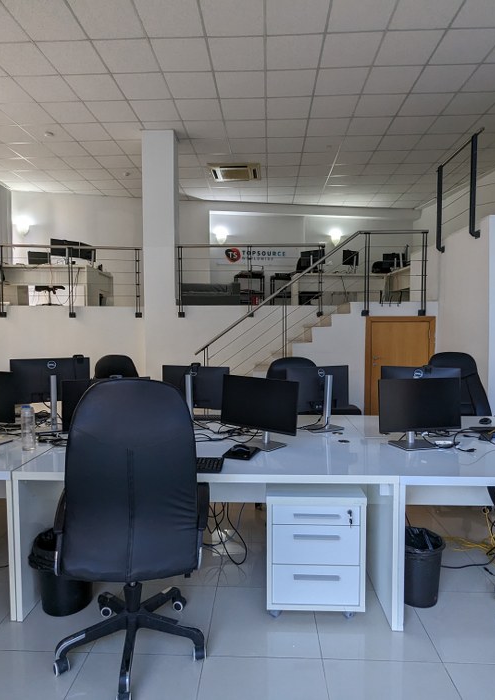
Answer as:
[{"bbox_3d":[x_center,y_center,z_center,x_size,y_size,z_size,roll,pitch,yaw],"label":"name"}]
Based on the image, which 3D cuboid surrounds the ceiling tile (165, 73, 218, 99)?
[{"bbox_3d":[-0.671,-3.231,5.272,0.600,0.030,0.600,0,3,3],"label":"ceiling tile"}]

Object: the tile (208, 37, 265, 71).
[{"bbox_3d":[-0.098,-3.186,4.631,0.600,0.020,0.600,0,3,3],"label":"tile"}]

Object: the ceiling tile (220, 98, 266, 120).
[{"bbox_3d":[-0.038,-3.265,5.852,0.595,0.025,0.595,0,3,3],"label":"ceiling tile"}]

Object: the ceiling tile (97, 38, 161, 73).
[{"bbox_3d":[-1.299,-3.197,4.697,0.595,0.025,0.595,0,3,3],"label":"ceiling tile"}]

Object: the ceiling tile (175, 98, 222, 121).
[{"bbox_3d":[-0.637,-3.267,5.882,0.595,0.025,0.595,0,3,3],"label":"ceiling tile"}]

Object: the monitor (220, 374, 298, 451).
[{"bbox_3d":[0.084,0.360,2.548,0.512,0.394,0.180,2,3,32],"label":"monitor"}]

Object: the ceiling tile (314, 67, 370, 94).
[{"bbox_3d":[1.127,-3.227,5.182,0.595,0.025,0.595,0,3,3],"label":"ceiling tile"}]

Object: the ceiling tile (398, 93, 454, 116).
[{"bbox_3d":[2.354,-3.258,5.728,0.600,0.030,0.600,0,3,3],"label":"ceiling tile"}]

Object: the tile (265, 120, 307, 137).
[{"bbox_3d":[0.585,-3.300,6.412,0.600,0.030,0.600,0,3,3],"label":"tile"}]

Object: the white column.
[{"bbox_3d":[-1.327,-1.139,6.787,0.475,4.331,0.380,0,3,3],"label":"white column"}]

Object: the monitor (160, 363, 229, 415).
[{"bbox_3d":[-0.367,0.321,2.925,0.500,0.420,0.180,1,4,20],"label":"monitor"}]

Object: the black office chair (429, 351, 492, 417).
[{"bbox_3d":[1.878,0.631,3.770,0.640,1.188,0.680,0,3,3],"label":"black office chair"}]

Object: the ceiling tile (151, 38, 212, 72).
[{"bbox_3d":[-0.700,-3.195,4.669,0.595,0.025,0.595,0,3,3],"label":"ceiling tile"}]

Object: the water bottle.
[{"bbox_3d":[-1.244,0.440,2.459,0.070,0.245,0.070,0,3,2],"label":"water bottle"}]

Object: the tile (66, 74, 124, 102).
[{"bbox_3d":[-1.869,-3.235,5.329,0.600,0.030,0.600,0,3,3],"label":"tile"}]

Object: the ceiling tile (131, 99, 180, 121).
[{"bbox_3d":[-1.237,-3.269,5.911,0.595,0.025,0.595,0,3,3],"label":"ceiling tile"}]

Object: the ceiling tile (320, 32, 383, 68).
[{"bbox_3d":[1.099,-3.190,4.589,0.600,0.030,0.600,0,3,3],"label":"ceiling tile"}]

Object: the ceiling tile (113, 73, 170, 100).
[{"bbox_3d":[-1.263,-3.216,5.271,0.600,0.020,0.600,0,3,3],"label":"ceiling tile"}]

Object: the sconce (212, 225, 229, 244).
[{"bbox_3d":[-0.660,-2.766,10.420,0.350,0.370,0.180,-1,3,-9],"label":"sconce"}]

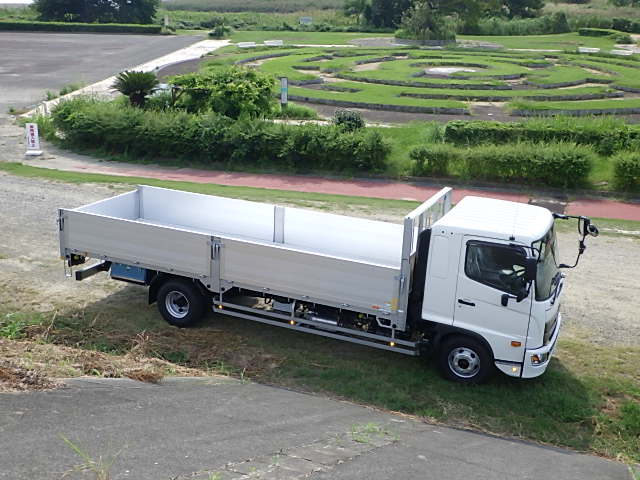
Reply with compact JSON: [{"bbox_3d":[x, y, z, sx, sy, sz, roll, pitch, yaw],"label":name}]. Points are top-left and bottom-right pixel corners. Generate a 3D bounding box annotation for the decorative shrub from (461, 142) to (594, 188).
[{"bbox_3d":[6.400,-2.401,24.246,3.757,1.100,1.300,4,18,10],"label":"decorative shrub"}]

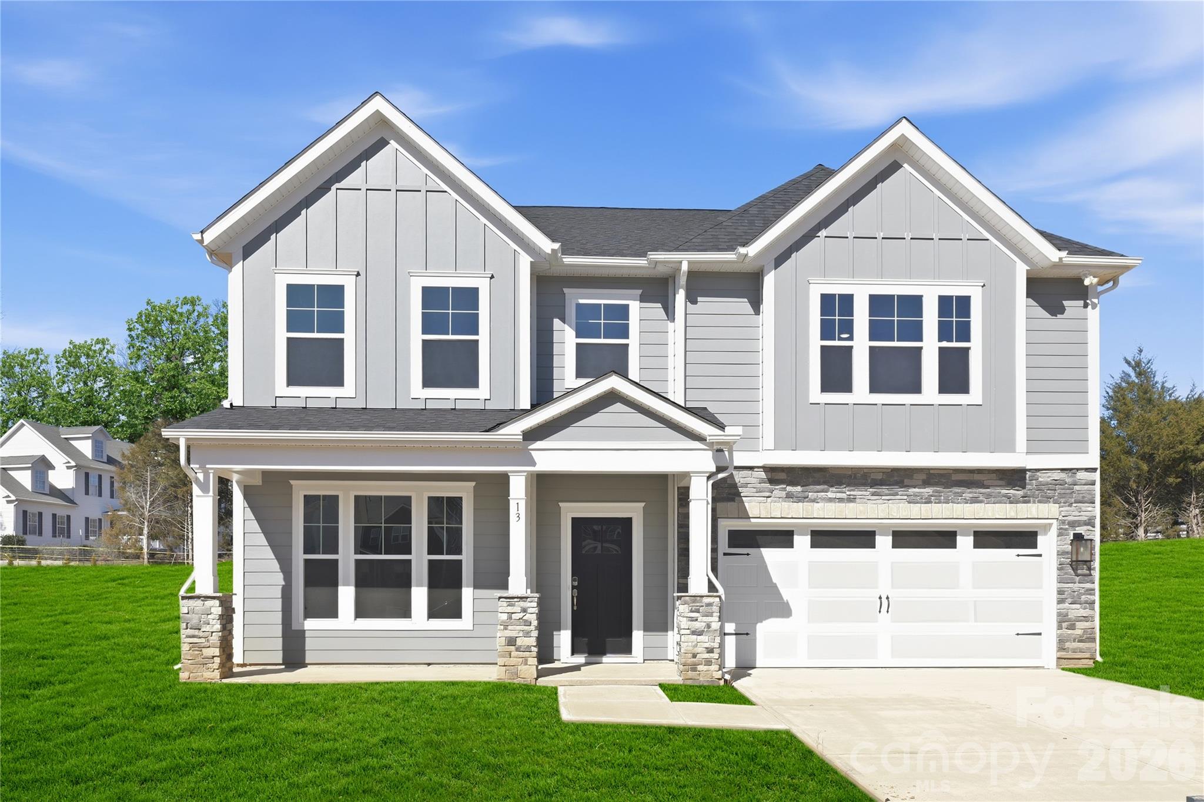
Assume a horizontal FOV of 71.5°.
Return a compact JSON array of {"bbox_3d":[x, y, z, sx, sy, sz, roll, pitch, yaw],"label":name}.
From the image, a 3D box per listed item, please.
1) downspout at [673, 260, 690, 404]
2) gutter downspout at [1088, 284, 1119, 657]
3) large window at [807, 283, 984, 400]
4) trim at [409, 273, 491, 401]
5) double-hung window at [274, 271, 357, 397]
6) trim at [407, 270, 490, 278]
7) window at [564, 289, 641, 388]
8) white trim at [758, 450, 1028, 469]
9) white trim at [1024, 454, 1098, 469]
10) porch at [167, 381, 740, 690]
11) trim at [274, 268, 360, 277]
[{"bbox_3d":[1.138,-0.967,11.930,0.195,2.068,0.320,0,0,-3],"label":"downspout"},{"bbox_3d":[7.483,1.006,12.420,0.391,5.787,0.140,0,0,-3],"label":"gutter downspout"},{"bbox_3d":[4.219,-0.844,11.991,2.531,1.768,0.100,0,0,-3],"label":"large window"},{"bbox_3d":[-2.095,-0.892,11.574,1.099,1.732,0.100,0,0,-3],"label":"trim"},{"bbox_3d":[-3.929,-0.912,11.473,1.135,1.746,0.070,0,0,-3],"label":"double-hung window"},{"bbox_3d":[-2.097,-1.749,11.544,1.157,0.111,0.070,0,0,-3],"label":"trim"},{"bbox_3d":[0.012,-0.917,12.330,1.161,1.501,0.070,0,0,-3],"label":"window"},{"bbox_3d":[4.190,0.840,11.970,3.922,0.250,0.070,0,0,-3],"label":"white trim"},{"bbox_3d":[6.765,0.889,12.273,1.092,0.228,0.050,0,0,-3],"label":"white trim"},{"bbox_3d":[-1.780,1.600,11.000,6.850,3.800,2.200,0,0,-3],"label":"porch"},{"bbox_3d":[-3.916,-1.766,11.464,1.161,0.116,0.070,0,0,-3],"label":"trim"}]

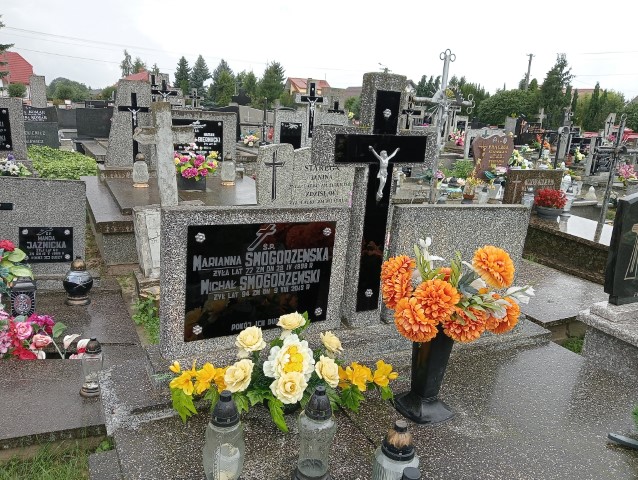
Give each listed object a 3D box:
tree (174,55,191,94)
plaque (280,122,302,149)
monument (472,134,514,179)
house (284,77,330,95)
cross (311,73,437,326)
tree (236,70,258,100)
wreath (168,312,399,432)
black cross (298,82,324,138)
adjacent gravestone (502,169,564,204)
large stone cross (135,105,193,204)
[{"bbox_3d":[-13.740,-15.703,52.000,1.812,5.536,1.812,4,14,0],"label":"tree"},{"bbox_3d":[-0.423,-1.555,7.800,0.380,0.450,0.080,-5,17,-30],"label":"plaque"},{"bbox_3d":[2.720,-1.246,7.933,0.790,0.790,0.100,-3,14,-26],"label":"monument"},{"bbox_3d":[-1.940,-22.249,85.160,7.500,8.300,9.000,16,18,43],"label":"house"},{"bbox_3d":[0.218,-0.144,2.200,0.567,1.058,0.109,-5,18,-29],"label":"cross"},{"bbox_3d":[-6.643,-13.705,48.000,2.044,4.088,2.044,4,14,0],"label":"tree"},{"bbox_3d":[-0.106,0.404,1.713,0.730,0.320,0.280,1,13,-13],"label":"wreath"},{"bbox_3d":[-0.108,-1.998,8.000,0.410,0.860,0.070,-5,17,-30],"label":"black cross"},{"bbox_3d":[2.434,-0.571,5.853,0.880,0.480,0.100,-3,15,-28],"label":"adjacent gravestone"},{"bbox_3d":[-1.077,-0.596,3.600,0.390,0.710,0.135,-9,16,-29],"label":"large stone cross"}]

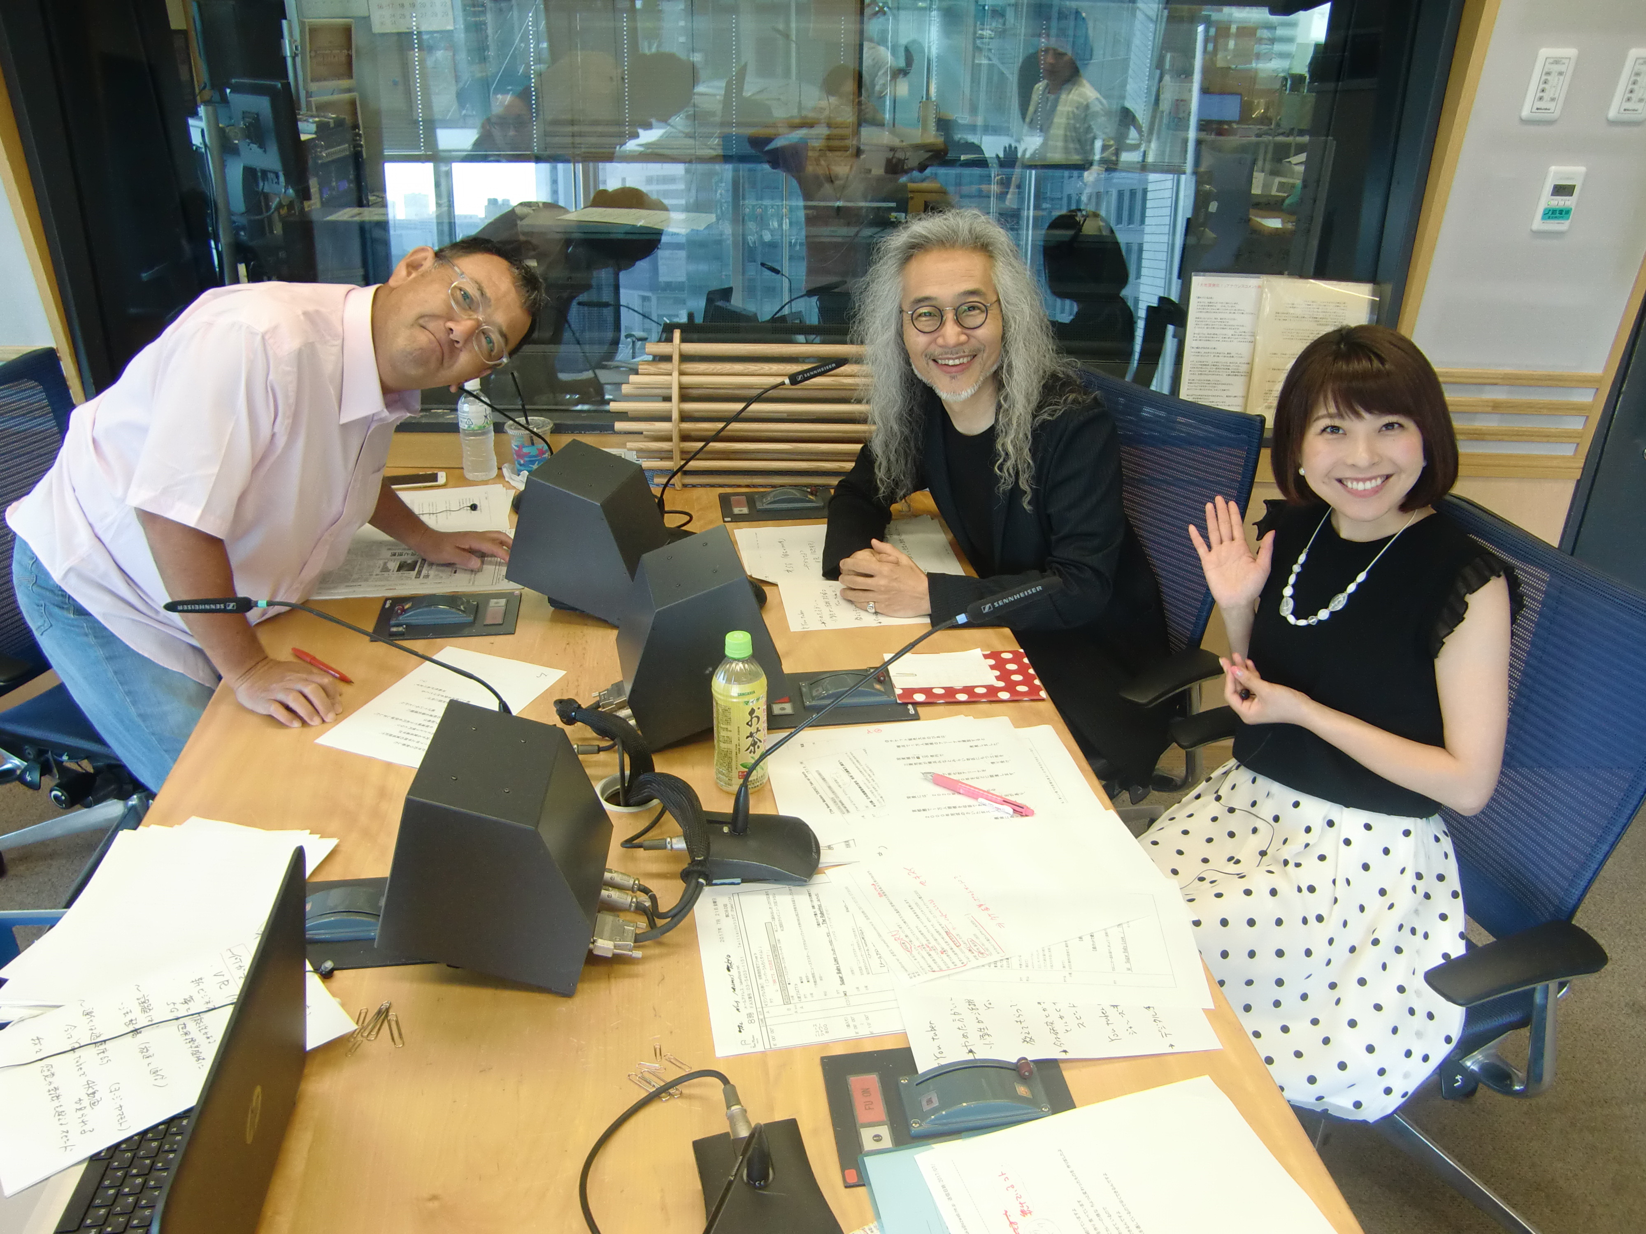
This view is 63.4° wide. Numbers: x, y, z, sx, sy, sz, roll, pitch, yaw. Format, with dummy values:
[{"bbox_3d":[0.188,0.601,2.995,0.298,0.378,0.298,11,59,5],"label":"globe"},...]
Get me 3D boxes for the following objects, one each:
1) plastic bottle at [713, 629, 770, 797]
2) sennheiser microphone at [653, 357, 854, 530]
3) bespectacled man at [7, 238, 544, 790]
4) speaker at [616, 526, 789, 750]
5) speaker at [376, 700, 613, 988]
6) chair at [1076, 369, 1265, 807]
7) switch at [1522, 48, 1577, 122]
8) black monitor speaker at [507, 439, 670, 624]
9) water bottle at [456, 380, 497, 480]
[{"bbox_3d":[-0.103,0.115,1.664,0.068,0.205,0.068,0,26,0],"label":"plastic bottle"},{"bbox_3d":[-0.148,-0.282,2.332,0.385,0.330,0.100,-1,26,-3],"label":"sennheiser microphone"},{"bbox_3d":[-0.807,0.072,2.127,0.840,1.305,0.700,4,26,7],"label":"bespectacled man"},{"bbox_3d":[-0.178,0.027,1.792,0.202,0.203,0.177,-18,29,-6],"label":"speaker"},{"bbox_3d":[-0.323,0.234,1.364,0.202,0.203,0.177,12,25,-8],"label":"speaker"},{"bbox_3d":[0.442,0.107,2.422,0.610,1.000,0.640,-18,31,-33],"label":"chair"},{"bbox_3d":[1.319,-0.965,2.416,0.070,0.120,0.012,2,32,3],"label":"switch"},{"bbox_3d":[-0.363,-0.135,2.122,0.202,0.203,0.177,19,28,5],"label":"black monitor speaker"},{"bbox_3d":[-0.697,-0.382,2.670,0.067,0.205,0.067,0,26,0],"label":"water bottle"}]

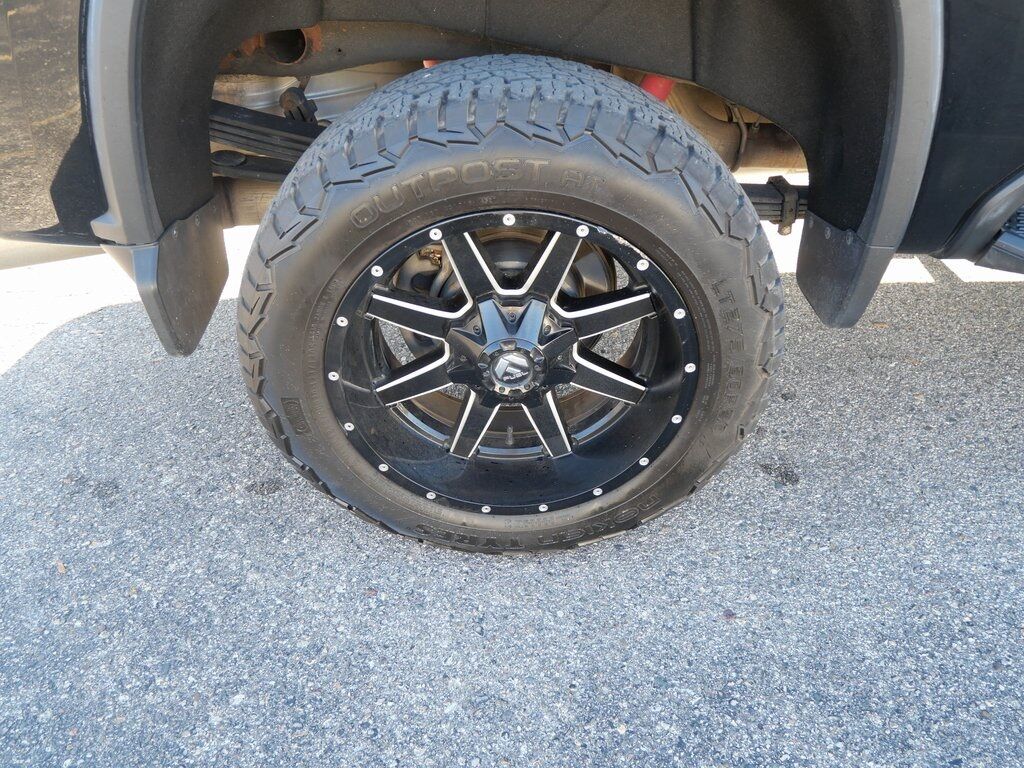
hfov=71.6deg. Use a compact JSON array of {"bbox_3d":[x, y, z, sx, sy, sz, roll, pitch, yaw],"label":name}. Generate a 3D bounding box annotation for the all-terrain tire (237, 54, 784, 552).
[{"bbox_3d":[-0.001,-0.082,1.167,0.835,0.825,0.282,0,36,-1],"label":"all-terrain tire"}]

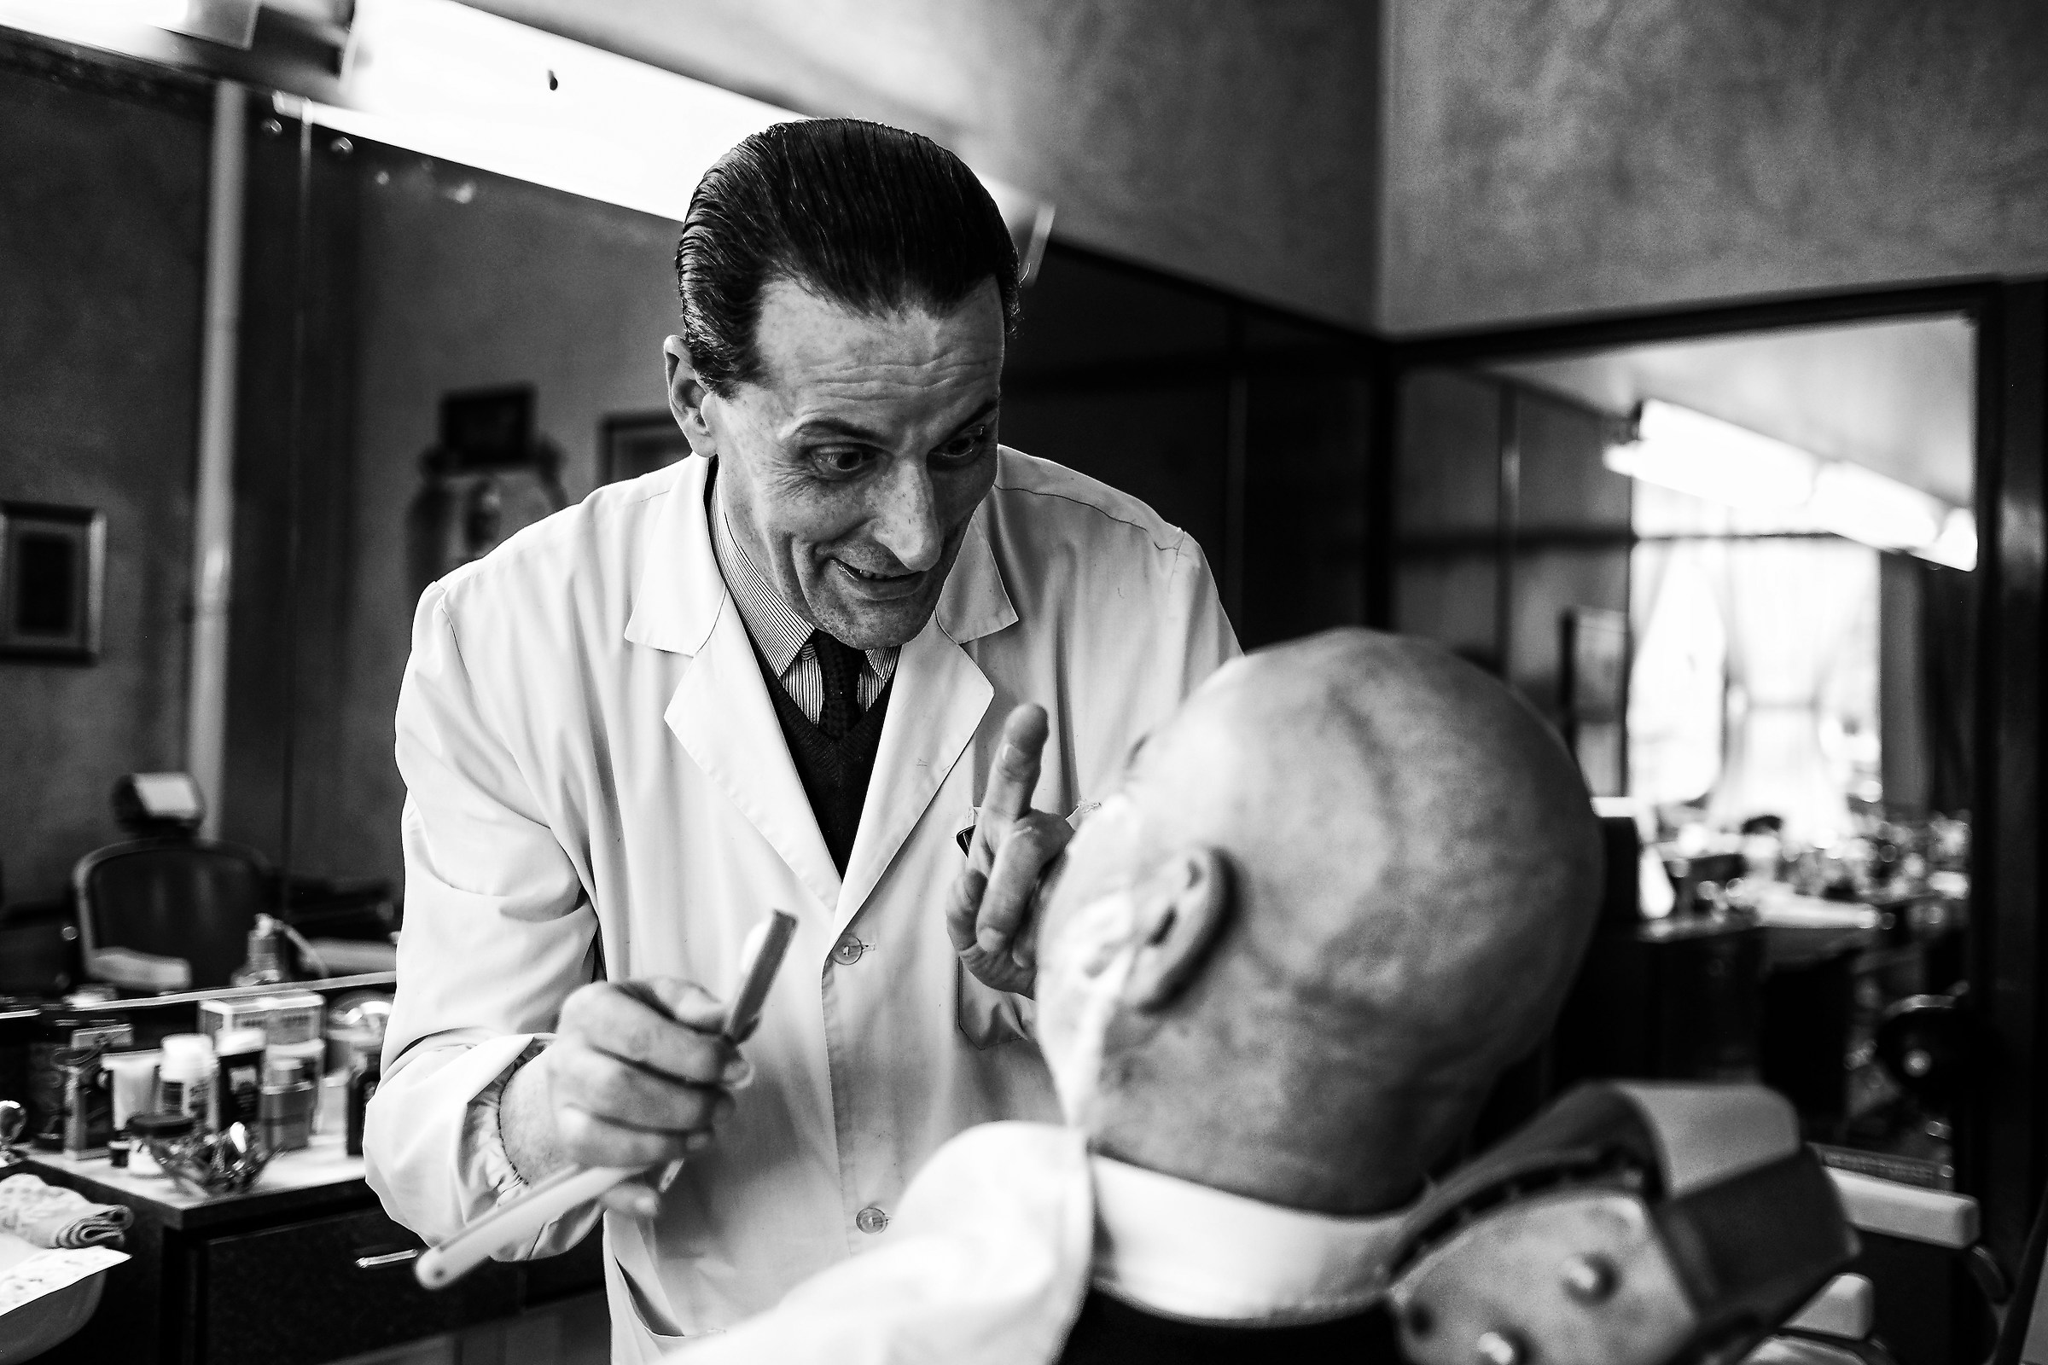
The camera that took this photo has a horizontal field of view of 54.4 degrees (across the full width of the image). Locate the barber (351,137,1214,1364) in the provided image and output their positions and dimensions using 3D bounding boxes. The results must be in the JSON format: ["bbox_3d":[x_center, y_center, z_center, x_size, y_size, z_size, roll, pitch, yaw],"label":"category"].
[{"bbox_3d":[-0.110,0.530,1.200,0.540,1.680,0.560,1,0,-12],"label":"barber"}]

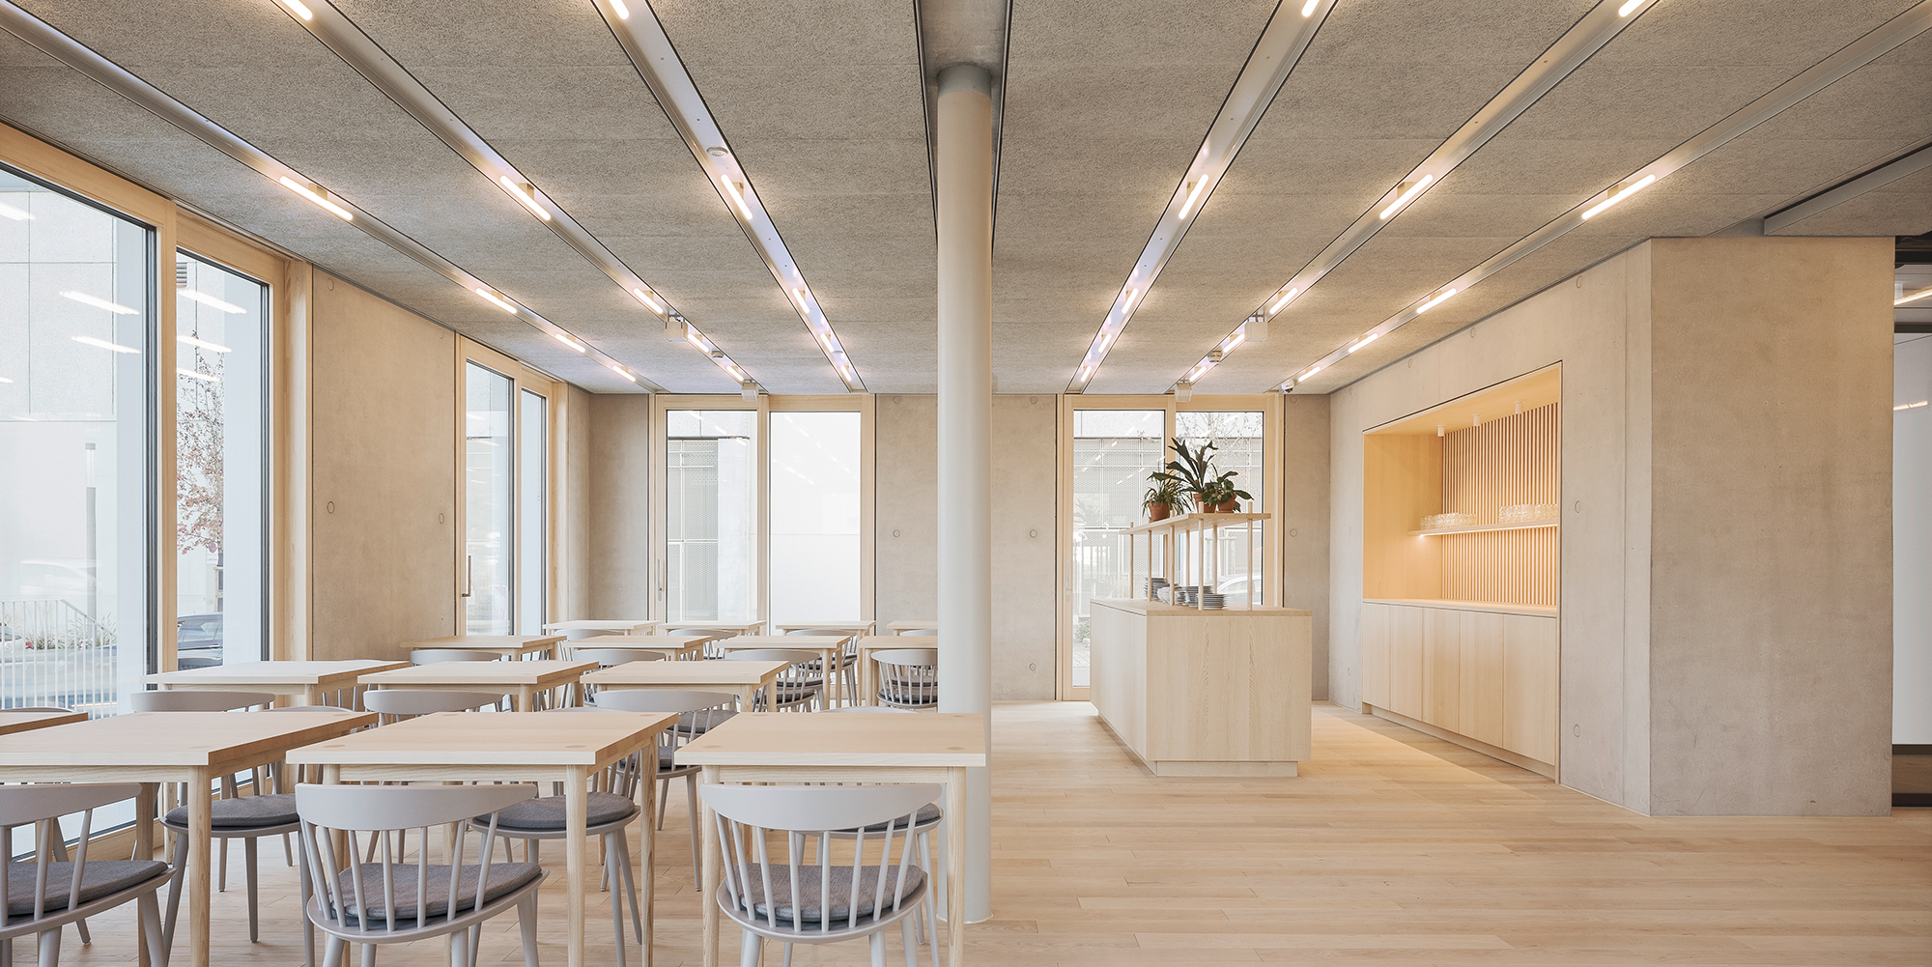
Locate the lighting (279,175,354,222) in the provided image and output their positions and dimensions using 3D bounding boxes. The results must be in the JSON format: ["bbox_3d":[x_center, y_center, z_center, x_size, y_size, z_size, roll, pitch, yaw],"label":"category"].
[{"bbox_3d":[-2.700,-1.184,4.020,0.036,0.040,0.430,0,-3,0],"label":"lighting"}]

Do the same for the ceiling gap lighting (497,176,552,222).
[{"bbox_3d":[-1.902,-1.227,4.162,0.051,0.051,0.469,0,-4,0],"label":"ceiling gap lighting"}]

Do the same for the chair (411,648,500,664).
[{"bbox_3d":[-2.780,1.280,5.390,0.520,0.735,0.450,0,-3,0],"label":"chair"}]

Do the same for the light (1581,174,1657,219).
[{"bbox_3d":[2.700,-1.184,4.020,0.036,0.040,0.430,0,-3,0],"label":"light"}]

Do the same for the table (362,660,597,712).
[{"bbox_3d":[-1.997,1.149,4.030,0.700,0.750,0.620,0,-3,0],"label":"table"}]

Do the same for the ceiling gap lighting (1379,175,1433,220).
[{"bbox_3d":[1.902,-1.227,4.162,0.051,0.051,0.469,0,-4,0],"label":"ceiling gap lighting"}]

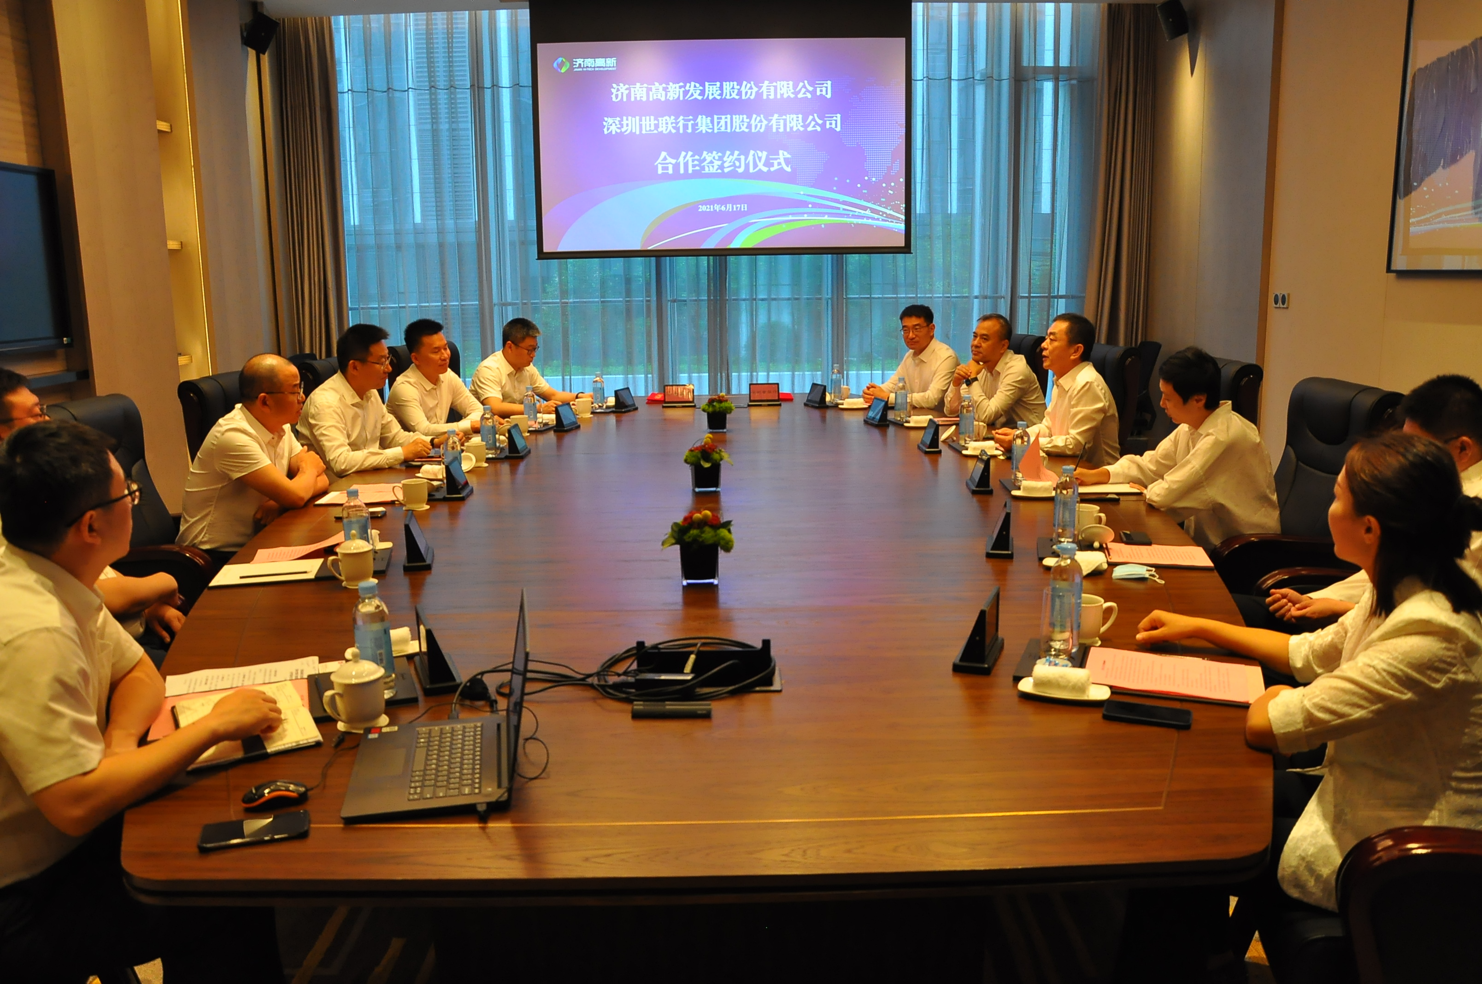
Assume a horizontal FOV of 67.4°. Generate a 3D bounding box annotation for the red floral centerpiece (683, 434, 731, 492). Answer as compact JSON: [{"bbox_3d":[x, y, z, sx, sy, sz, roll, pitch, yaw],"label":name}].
[{"bbox_3d":[-0.122,-0.109,4.078,0.173,0.203,0.163,-1,11,0],"label":"red floral centerpiece"}]

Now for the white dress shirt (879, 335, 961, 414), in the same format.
[{"bbox_3d":[1.095,-0.622,6.586,0.474,0.573,0.514,-10,14,-37],"label":"white dress shirt"}]

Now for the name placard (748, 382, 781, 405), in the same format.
[{"bbox_3d":[0.143,-0.585,6.700,0.198,0.130,0.085,0,11,2],"label":"name placard"}]

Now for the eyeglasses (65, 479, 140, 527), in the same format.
[{"bbox_3d":[-1.109,0.019,1.859,0.140,0.048,0.142,7,20,35],"label":"eyeglasses"}]

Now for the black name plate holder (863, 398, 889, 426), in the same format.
[{"bbox_3d":[0.709,-0.424,5.798,0.085,0.137,0.200,-3,11,-13],"label":"black name plate holder"}]

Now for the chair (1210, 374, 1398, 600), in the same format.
[{"bbox_3d":[1.654,0.246,3.537,0.670,1.155,0.660,-1,11,0],"label":"chair"}]

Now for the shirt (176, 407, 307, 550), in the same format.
[{"bbox_3d":[-1.708,-0.042,3.830,0.380,0.530,0.460,1,11,7],"label":"shirt"}]

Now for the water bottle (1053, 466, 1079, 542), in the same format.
[{"bbox_3d":[0.909,0.032,3.102,0.066,0.217,0.066,-1,11,0],"label":"water bottle"}]

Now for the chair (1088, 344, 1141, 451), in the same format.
[{"bbox_3d":[1.528,-0.103,5.333,0.700,1.160,0.660,-3,11,-11],"label":"chair"}]

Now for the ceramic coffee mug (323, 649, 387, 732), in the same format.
[{"bbox_3d":[-0.685,0.347,1.941,0.128,0.141,0.096,-7,13,-30],"label":"ceramic coffee mug"}]

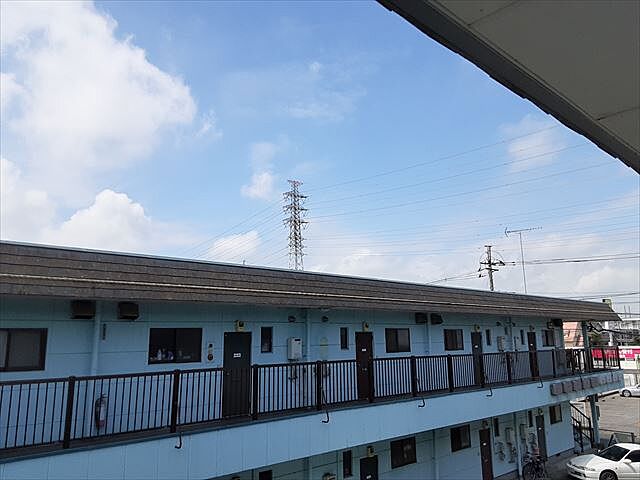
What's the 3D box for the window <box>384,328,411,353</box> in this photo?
[{"bbox_3d":[2.441,3.117,15.467,1.170,0.712,0.100,9,-15,-41],"label":"window"}]

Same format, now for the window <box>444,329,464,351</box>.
[{"bbox_3d":[4.704,3.501,17.466,1.124,0.708,0.100,9,-15,-41],"label":"window"}]

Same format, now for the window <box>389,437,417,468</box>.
[{"bbox_3d":[2.570,6.480,15.222,1.188,0.780,0.100,9,-14,-42],"label":"window"}]

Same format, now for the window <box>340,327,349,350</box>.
[{"bbox_3d":[0.688,2.756,13.933,0.265,0.568,0.100,9,-15,-41],"label":"window"}]

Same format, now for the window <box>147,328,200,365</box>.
[{"bbox_3d":[-3.084,2.283,10.757,1.215,0.740,0.100,9,-14,-42],"label":"window"}]

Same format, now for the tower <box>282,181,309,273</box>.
[{"bbox_3d":[-7.881,8.467,166.445,11.000,59.905,7.500,10,-16,-43],"label":"tower"}]

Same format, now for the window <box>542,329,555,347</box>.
[{"bbox_3d":[10.540,4.535,22.983,1.239,0.734,0.100,9,-14,-42],"label":"window"}]

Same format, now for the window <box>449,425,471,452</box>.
[{"bbox_3d":[4.770,6.691,16.835,1.140,0.723,0.100,9,-15,-41],"label":"window"}]

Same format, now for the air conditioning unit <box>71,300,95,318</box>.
[{"bbox_3d":[-4.440,1.311,9.372,0.338,0.333,0.227,9,-15,-41],"label":"air conditioning unit"}]

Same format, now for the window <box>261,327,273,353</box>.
[{"bbox_3d":[-1.305,2.480,12.373,0.357,0.614,0.100,9,-14,-42],"label":"window"}]

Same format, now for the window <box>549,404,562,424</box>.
[{"bbox_3d":[10.615,7.846,22.435,1.122,0.747,0.100,9,-14,-42],"label":"window"}]

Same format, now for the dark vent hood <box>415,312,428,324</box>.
[{"bbox_3d":[3.388,2.621,16.564,0.372,0.323,0.200,9,-14,-42],"label":"dark vent hood"}]

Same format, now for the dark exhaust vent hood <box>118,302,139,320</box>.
[{"bbox_3d":[-3.779,1.418,9.957,0.338,0.333,0.227,9,-15,-41],"label":"dark exhaust vent hood"}]

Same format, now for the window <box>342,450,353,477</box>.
[{"bbox_3d":[0.766,6.118,13.615,0.340,0.658,0.100,9,-14,-42],"label":"window"}]

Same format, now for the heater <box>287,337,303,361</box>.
[{"bbox_3d":[-0.624,2.803,12.827,0.347,0.561,0.170,9,-14,-42],"label":"heater"}]

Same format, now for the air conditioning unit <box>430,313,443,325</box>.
[{"bbox_3d":[3.944,2.673,16.790,0.338,0.333,0.227,9,-15,-41],"label":"air conditioning unit"}]

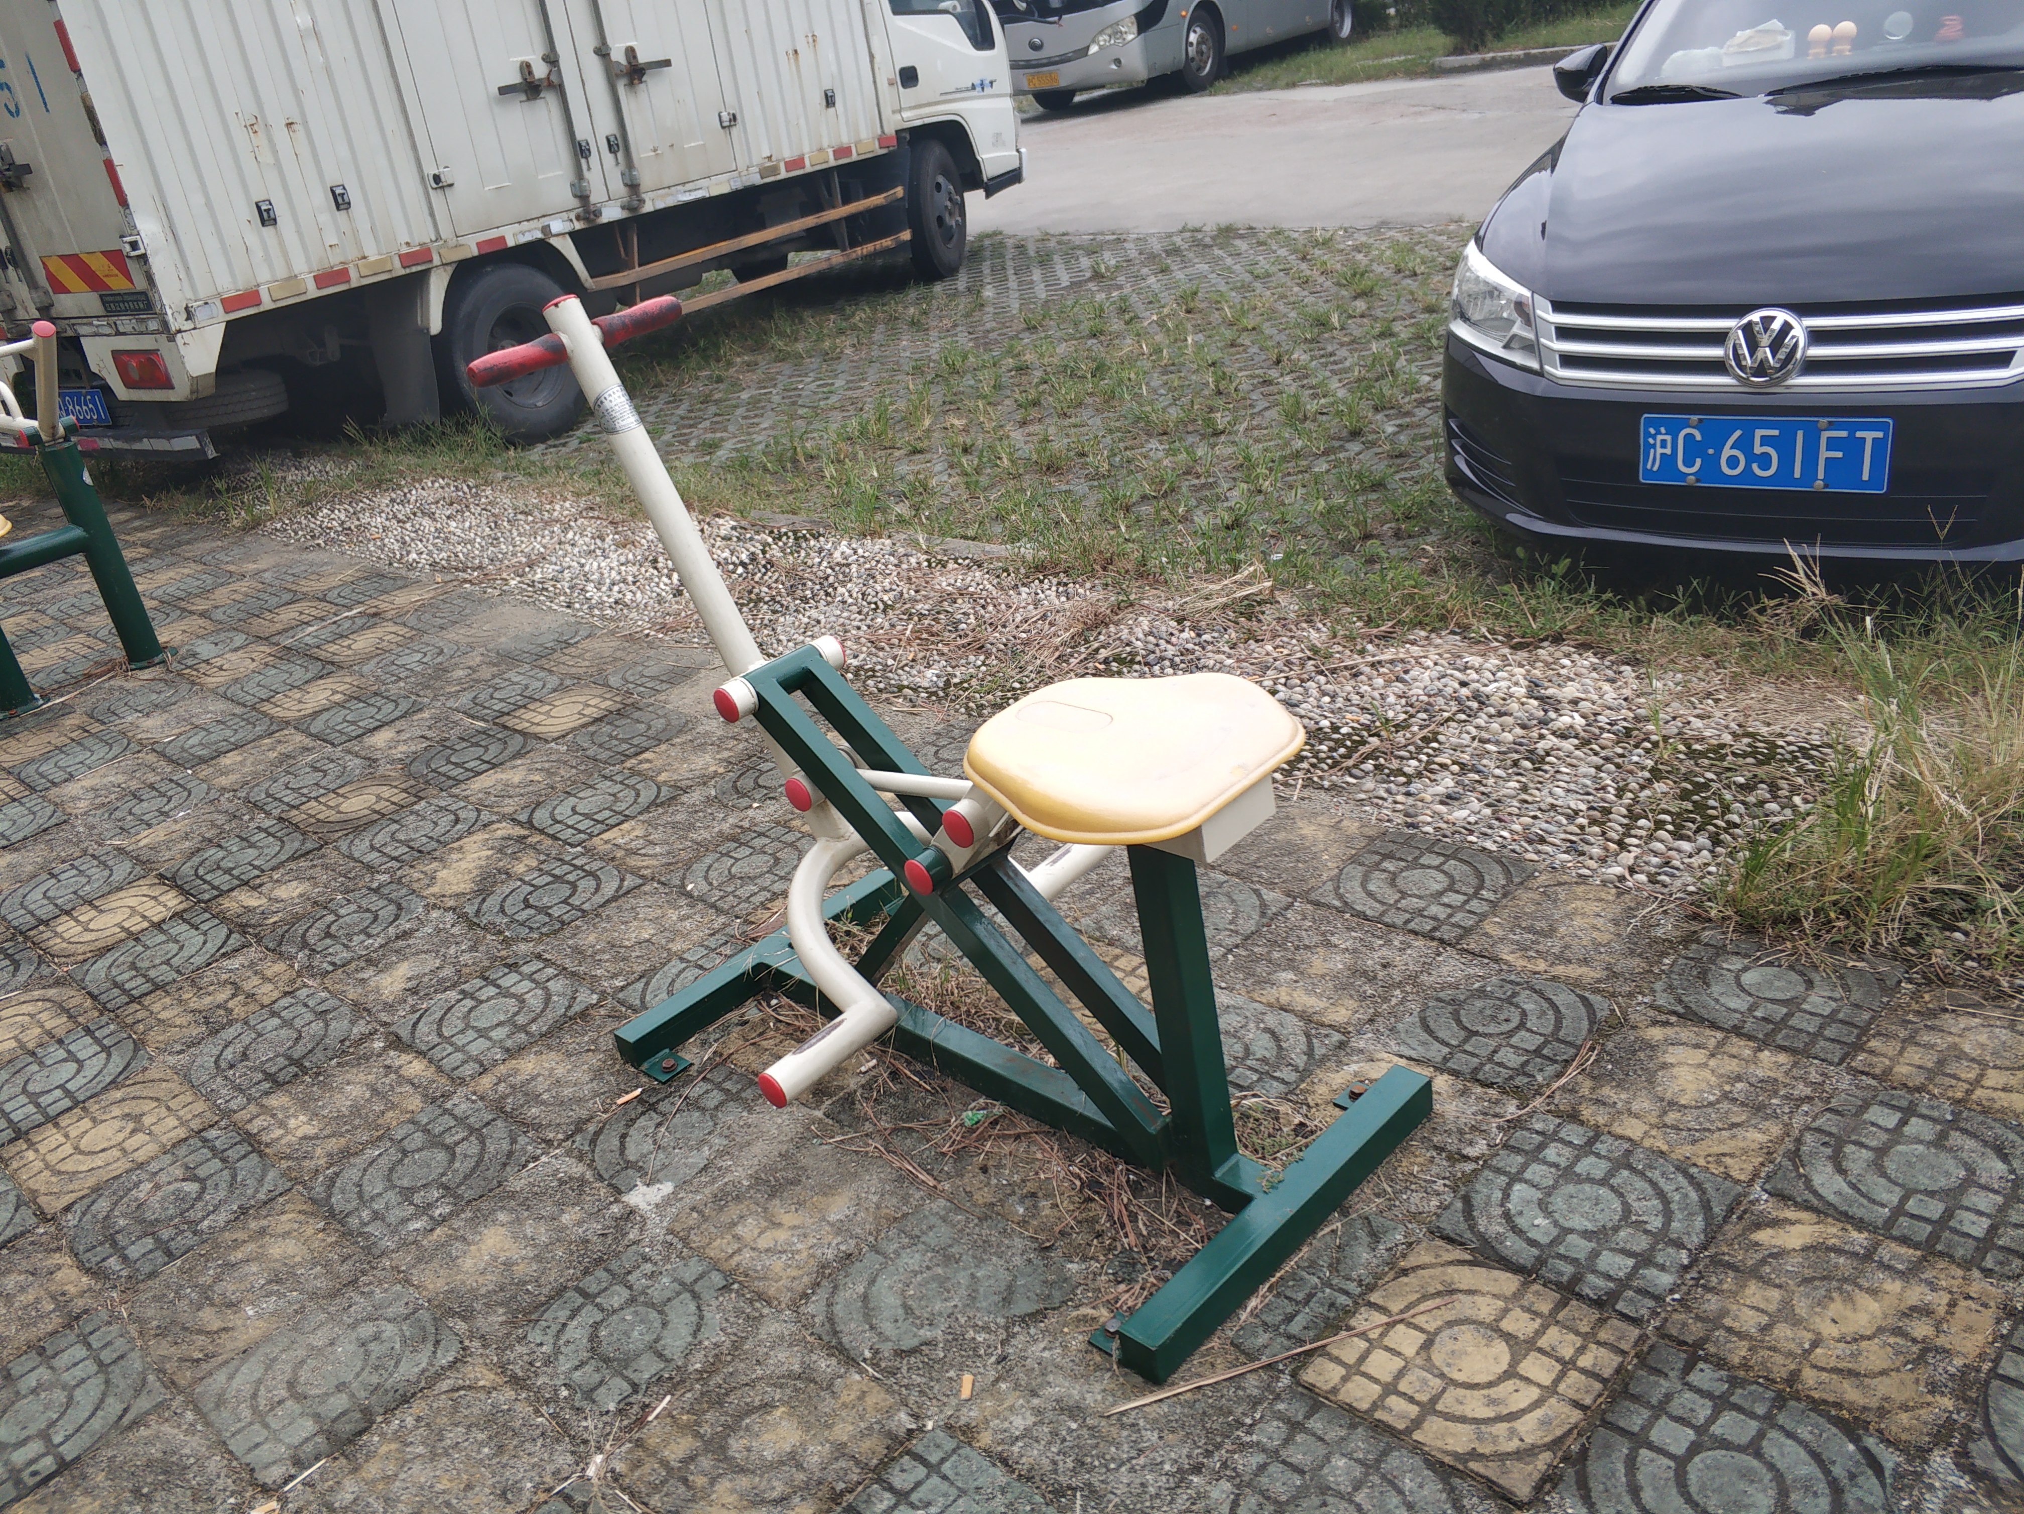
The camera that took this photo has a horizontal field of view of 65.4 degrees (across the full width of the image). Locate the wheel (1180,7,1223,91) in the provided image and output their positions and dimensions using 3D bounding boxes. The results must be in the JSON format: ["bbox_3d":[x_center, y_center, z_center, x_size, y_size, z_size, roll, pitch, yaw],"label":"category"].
[{"bbox_3d":[2.273,-8.940,19.974,0.280,0.970,0.970,8,30,32],"label":"wheel"}]

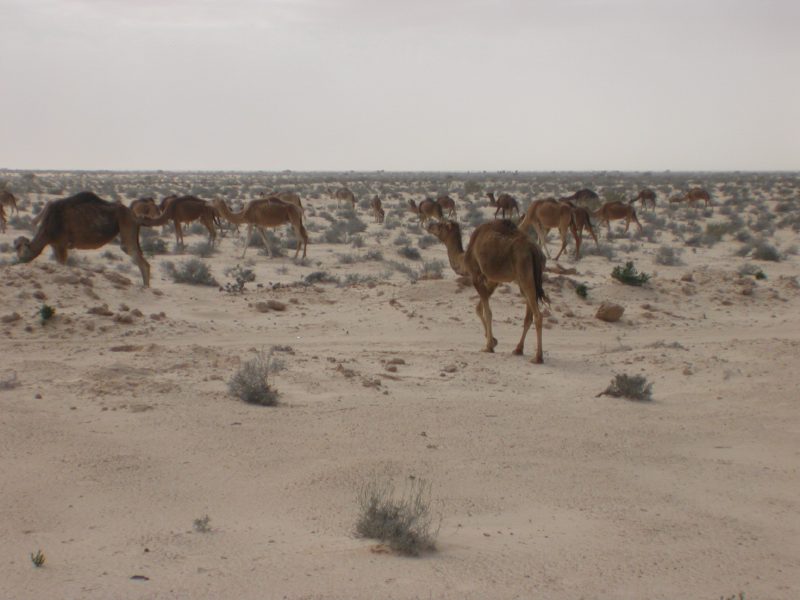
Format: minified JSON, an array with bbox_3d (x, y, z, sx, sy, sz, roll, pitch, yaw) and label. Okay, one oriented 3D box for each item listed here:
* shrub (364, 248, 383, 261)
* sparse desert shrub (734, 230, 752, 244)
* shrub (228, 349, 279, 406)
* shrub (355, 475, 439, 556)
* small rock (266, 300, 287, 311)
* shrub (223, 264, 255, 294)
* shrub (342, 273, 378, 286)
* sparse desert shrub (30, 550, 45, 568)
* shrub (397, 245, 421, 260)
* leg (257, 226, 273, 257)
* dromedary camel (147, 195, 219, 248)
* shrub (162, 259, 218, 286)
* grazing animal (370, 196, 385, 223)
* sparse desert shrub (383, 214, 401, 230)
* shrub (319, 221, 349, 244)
[{"bbox_3d":[-0.783,-1.396,100.000,0.614,0.368,0.550,0,2,0],"label":"shrub"},{"bbox_3d":[14.969,-2.724,142.000,0.780,0.580,0.700,0,2,0],"label":"sparse desert shrub"},{"bbox_3d":[-1.663,0.880,37.000,0.568,0.659,0.550,0,2,0],"label":"shrub"},{"bbox_3d":[-0.024,1.508,22.800,0.580,0.530,0.530,0,2,0],"label":"shrub"},{"bbox_3d":[-2.172,0.097,57.300,0.350,0.157,0.262,0,2,0],"label":"small rock"},{"bbox_3d":[-3.187,-0.405,64.300,0.628,0.560,0.566,0,2,0],"label":"shrub"},{"bbox_3d":[-0.834,-0.433,68.800,0.757,0.280,0.681,0,2,0],"label":"shrub"},{"bbox_3d":[-2.403,1.720,21.600,0.093,0.118,0.090,0,2,0],"label":"sparse desert shrub"},{"bbox_3d":[0.273,-1.428,99.000,0.730,0.470,0.650,0,2,0],"label":"shrub"},{"bbox_3d":[-4.275,-1.814,102.800,0.480,1.000,0.220,0,2,-3],"label":"leg"},{"bbox_3d":[-7.477,-2.641,110.000,2.701,1.840,0.700,0,2,-6],"label":"dromedary camel"},{"bbox_3d":[-4.629,-0.608,72.000,1.237,0.619,1.100,0,2,0],"label":"shrub"},{"bbox_3d":[-1.519,-6.110,220.000,0.800,1.850,2.400,0,2,-9],"label":"grazing animal"},{"bbox_3d":[-0.522,-4.757,200.000,1.080,0.950,0.950,0,2,0],"label":"sparse desert shrub"},{"bbox_3d":[-2.414,-2.451,118.300,1.086,0.826,0.978,0,2,0],"label":"shrub"}]

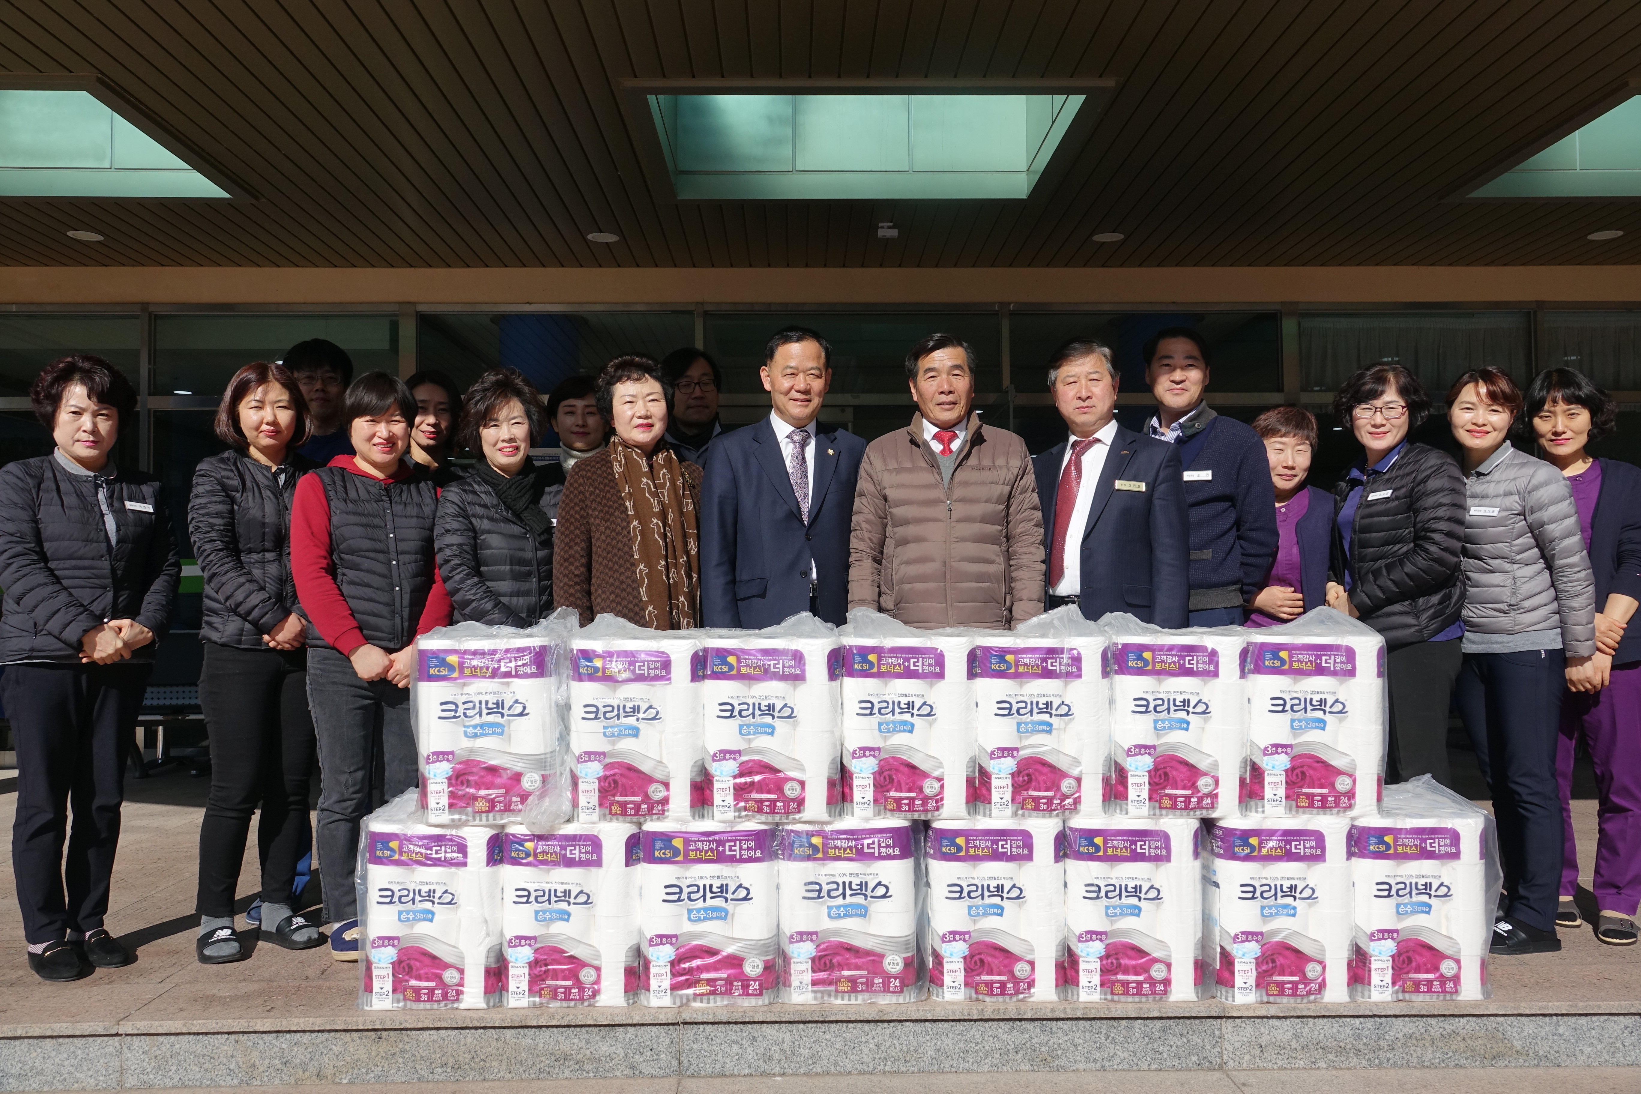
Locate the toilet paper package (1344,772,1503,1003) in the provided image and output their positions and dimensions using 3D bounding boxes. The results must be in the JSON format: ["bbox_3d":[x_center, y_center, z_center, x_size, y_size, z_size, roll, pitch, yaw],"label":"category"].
[{"bbox_3d":[1.409,0.848,2.990,0.335,0.445,0.230,0,-2,-1],"label":"toilet paper package"}]

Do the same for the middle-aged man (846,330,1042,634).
[{"bbox_3d":[0.338,0.262,3.292,0.530,1.677,0.310,-1,-2,5],"label":"middle-aged man"}]

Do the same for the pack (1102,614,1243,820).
[{"bbox_3d":[0.849,0.428,3.046,0.330,0.445,0.230,0,-2,-1],"label":"pack"}]

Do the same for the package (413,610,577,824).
[{"bbox_3d":[-0.799,0.427,3.015,0.350,0.470,0.235,0,-2,-2],"label":"package"}]

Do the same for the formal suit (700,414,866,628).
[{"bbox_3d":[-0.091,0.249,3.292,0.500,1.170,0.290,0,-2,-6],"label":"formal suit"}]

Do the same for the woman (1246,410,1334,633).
[{"bbox_3d":[1.344,0.341,3.539,0.450,1.500,0.300,-1,-2,20],"label":"woman"}]

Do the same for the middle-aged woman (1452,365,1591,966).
[{"bbox_3d":[1.960,0.294,3.430,0.420,1.602,0.340,-2,-3,38],"label":"middle-aged woman"}]

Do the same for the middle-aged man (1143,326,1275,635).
[{"bbox_3d":[1.072,0.233,3.553,0.500,1.747,0.310,-1,-2,14],"label":"middle-aged man"}]

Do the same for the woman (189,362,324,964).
[{"bbox_3d":[-1.572,0.301,3.441,0.410,1.639,0.330,1,-3,-28],"label":"woman"}]

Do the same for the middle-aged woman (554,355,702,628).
[{"bbox_3d":[-0.512,0.294,3.311,0.440,1.628,0.310,0,-3,-16],"label":"middle-aged woman"}]

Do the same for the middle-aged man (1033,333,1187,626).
[{"bbox_3d":[0.779,0.257,3.363,0.520,1.660,0.310,-2,-3,36],"label":"middle-aged man"}]

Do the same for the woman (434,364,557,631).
[{"bbox_3d":[-0.875,0.303,3.351,0.460,1.585,0.320,1,-3,-36],"label":"woman"}]

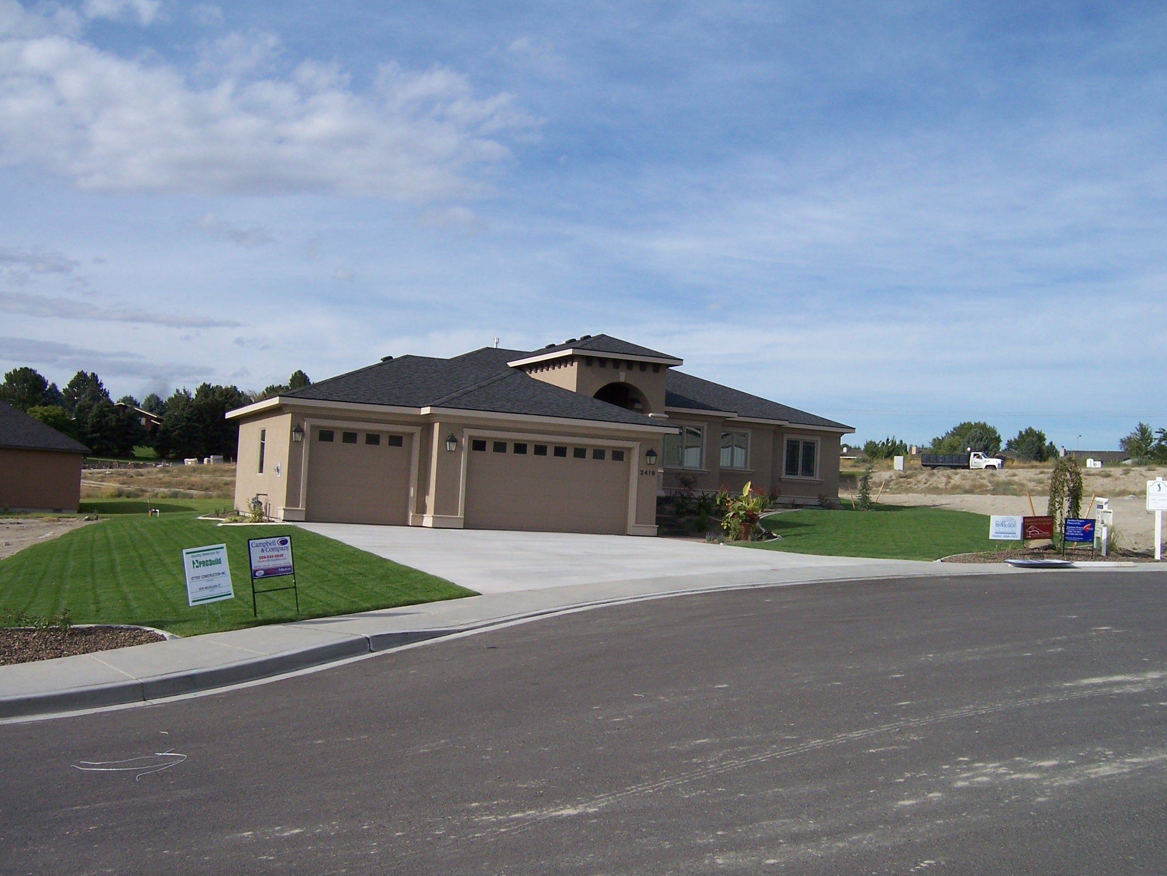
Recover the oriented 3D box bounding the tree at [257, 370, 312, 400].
[{"bbox_3d":[-36.606,-3.217,134.726,6.600,10.300,6.400,3,-3,0],"label":"tree"}]

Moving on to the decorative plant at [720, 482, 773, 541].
[{"bbox_3d":[4.841,2.164,33.000,1.550,1.750,1.400,3,-3,0],"label":"decorative plant"}]

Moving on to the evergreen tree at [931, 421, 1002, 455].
[{"bbox_3d":[48.036,0.869,139.840,9.000,6.000,8.200,3,-3,0],"label":"evergreen tree"}]

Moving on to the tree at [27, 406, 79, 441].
[{"bbox_3d":[-59.815,-0.844,124.851,5.900,5.600,5.600,3,-3,0],"label":"tree"}]

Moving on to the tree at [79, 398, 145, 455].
[{"bbox_3d":[-51.857,-1.108,121.827,7.200,6.500,6.800,3,-3,0],"label":"tree"}]

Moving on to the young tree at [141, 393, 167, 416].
[{"bbox_3d":[-60.077,-2.698,154.809,4.200,7.200,4.200,3,-3,0],"label":"young tree"}]

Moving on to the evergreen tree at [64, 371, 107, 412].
[{"bbox_3d":[-62.847,-3.347,139.729,6.000,10.200,6.000,3,-3,0],"label":"evergreen tree"}]

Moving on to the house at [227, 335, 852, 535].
[{"bbox_3d":[-0.450,-0.300,39.800,23.500,6.800,18.200,4,-3,-26],"label":"house"}]

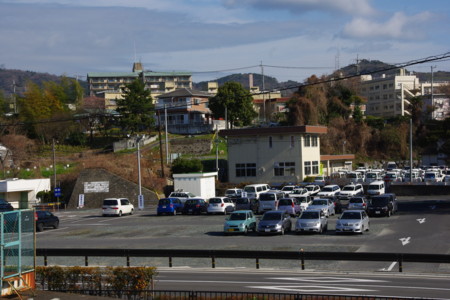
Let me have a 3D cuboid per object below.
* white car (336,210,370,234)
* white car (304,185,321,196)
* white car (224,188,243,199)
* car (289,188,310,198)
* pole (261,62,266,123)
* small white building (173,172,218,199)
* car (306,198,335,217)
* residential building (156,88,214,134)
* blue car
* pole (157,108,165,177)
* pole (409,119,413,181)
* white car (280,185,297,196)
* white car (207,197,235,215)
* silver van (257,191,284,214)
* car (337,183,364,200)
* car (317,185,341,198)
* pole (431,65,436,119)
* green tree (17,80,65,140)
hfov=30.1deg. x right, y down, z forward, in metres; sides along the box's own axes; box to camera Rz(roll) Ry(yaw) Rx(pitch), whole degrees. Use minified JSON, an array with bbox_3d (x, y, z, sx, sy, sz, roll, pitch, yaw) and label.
[{"bbox_3d":[8.580,4.633,55.700,1.730,1.460,4.550,-2,-1,16],"label":"white car"},{"bbox_3d":[9.921,4.915,97.016,1.550,1.500,3.750,-2,-1,20],"label":"white car"},{"bbox_3d":[1.230,5.395,99.516,1.475,1.520,3.400,-2,-1,20],"label":"white car"},{"bbox_3d":[7.941,4.992,89.500,1.550,1.470,3.750,-2,-1,20],"label":"car"},{"bbox_3d":[7.821,-11.782,170.112,0.600,12.800,0.500,-2,-1,0],"label":"pole"},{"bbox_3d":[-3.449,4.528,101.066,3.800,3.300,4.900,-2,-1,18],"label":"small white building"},{"bbox_3d":[8.890,5.351,77.316,1.700,1.520,4.400,-2,-1,15],"label":"car"},{"bbox_3d":[-8.023,-8.023,170.082,9.000,8.700,8.700,-2,-1,35],"label":"residential building"},{"bbox_3d":[-4.910,5.256,78.662,1.680,1.530,3.850,-2,-1,15],"label":"blue car"},{"bbox_3d":[-8.576,-0.776,113.000,0.280,9.130,0.280,-3,0,0],"label":"pole"},{"bbox_3d":[22.049,0.148,99.000,0.220,7.630,0.220,-2,-1,0],"label":"pole"},{"bbox_3d":[7.702,5.049,97.516,1.690,1.500,4.400,-2,-1,20],"label":"white car"},{"bbox_3d":[-0.446,5.567,83.317,1.690,1.600,3.950,-2,-1,14],"label":"white car"},{"bbox_3d":[4.447,4.763,77.180,1.700,1.900,4.500,-2,-1,15],"label":"silver van"},{"bbox_3d":[14.537,4.827,95.700,1.700,1.530,4.500,-2,-1,22],"label":"car"},{"bbox_3d":[12.217,4.904,97.533,1.690,1.500,4.300,-2,-1,17],"label":"car"},{"bbox_3d":[46.981,-13.104,190.132,0.350,12.600,0.350,-1,-1,0],"label":"pole"},{"bbox_3d":[-34.918,-7.834,160.000,8.300,10.510,7.500,-2,-1,0],"label":"green tree"}]

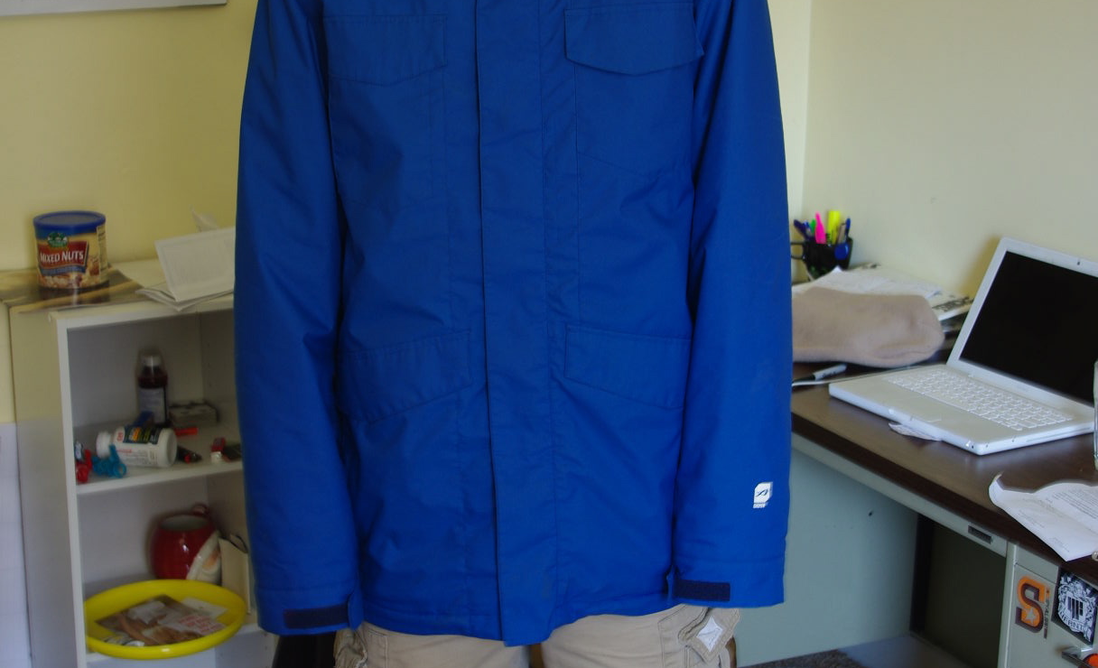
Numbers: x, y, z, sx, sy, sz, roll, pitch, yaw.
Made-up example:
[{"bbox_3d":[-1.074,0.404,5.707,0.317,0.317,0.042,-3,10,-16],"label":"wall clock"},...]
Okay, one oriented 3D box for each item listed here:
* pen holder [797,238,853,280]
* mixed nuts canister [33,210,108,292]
[{"bbox_3d":[0.480,-0.108,3.634,0.086,0.098,0.086,0,16,0],"label":"pen holder"},{"bbox_3d":[-0.722,-0.127,3.185,0.107,0.095,0.107,0,16,-1],"label":"mixed nuts canister"}]

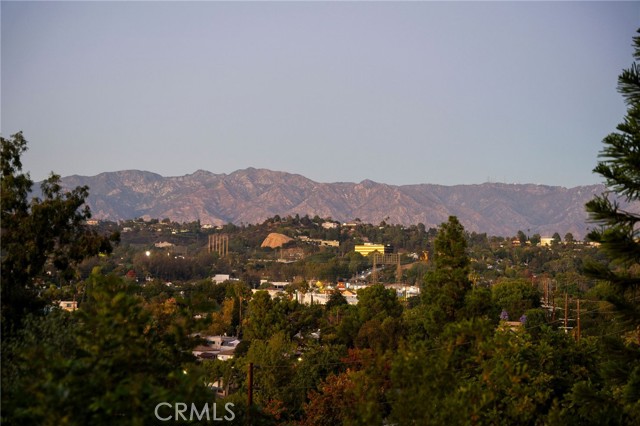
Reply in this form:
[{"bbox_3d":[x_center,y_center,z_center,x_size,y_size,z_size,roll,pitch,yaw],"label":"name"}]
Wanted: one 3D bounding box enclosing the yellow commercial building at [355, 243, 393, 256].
[{"bbox_3d":[73.467,50.389,1480.000,44.298,19.391,27.000,-2,-4,28],"label":"yellow commercial building"}]

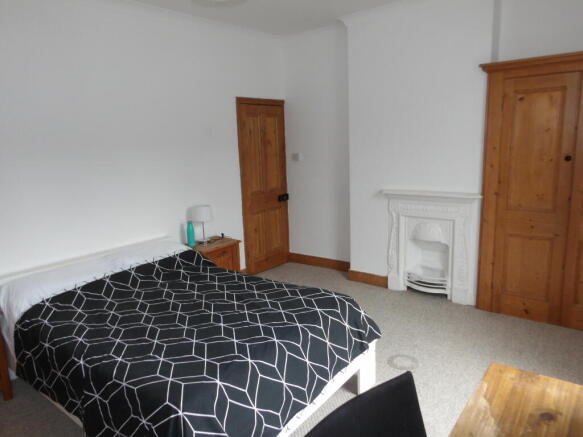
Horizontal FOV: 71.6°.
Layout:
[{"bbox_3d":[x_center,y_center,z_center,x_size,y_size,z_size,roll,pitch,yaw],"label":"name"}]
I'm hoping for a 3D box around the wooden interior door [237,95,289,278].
[{"bbox_3d":[-0.324,-0.363,4.832,0.070,2.050,0.800,6,14,38],"label":"wooden interior door"}]

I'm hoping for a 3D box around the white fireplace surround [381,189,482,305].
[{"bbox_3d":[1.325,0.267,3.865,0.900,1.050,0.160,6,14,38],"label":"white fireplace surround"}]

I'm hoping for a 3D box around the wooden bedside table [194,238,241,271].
[{"bbox_3d":[-0.772,0.557,4.026,0.370,0.600,0.490,6,14,38],"label":"wooden bedside table"}]

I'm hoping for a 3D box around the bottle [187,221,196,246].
[{"bbox_3d":[-0.964,0.155,3.892,0.073,0.260,0.073,6,14,38],"label":"bottle"}]

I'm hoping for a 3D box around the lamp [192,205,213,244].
[{"bbox_3d":[-0.871,0.072,3.960,0.180,0.385,0.180,-2,11,0],"label":"lamp"}]

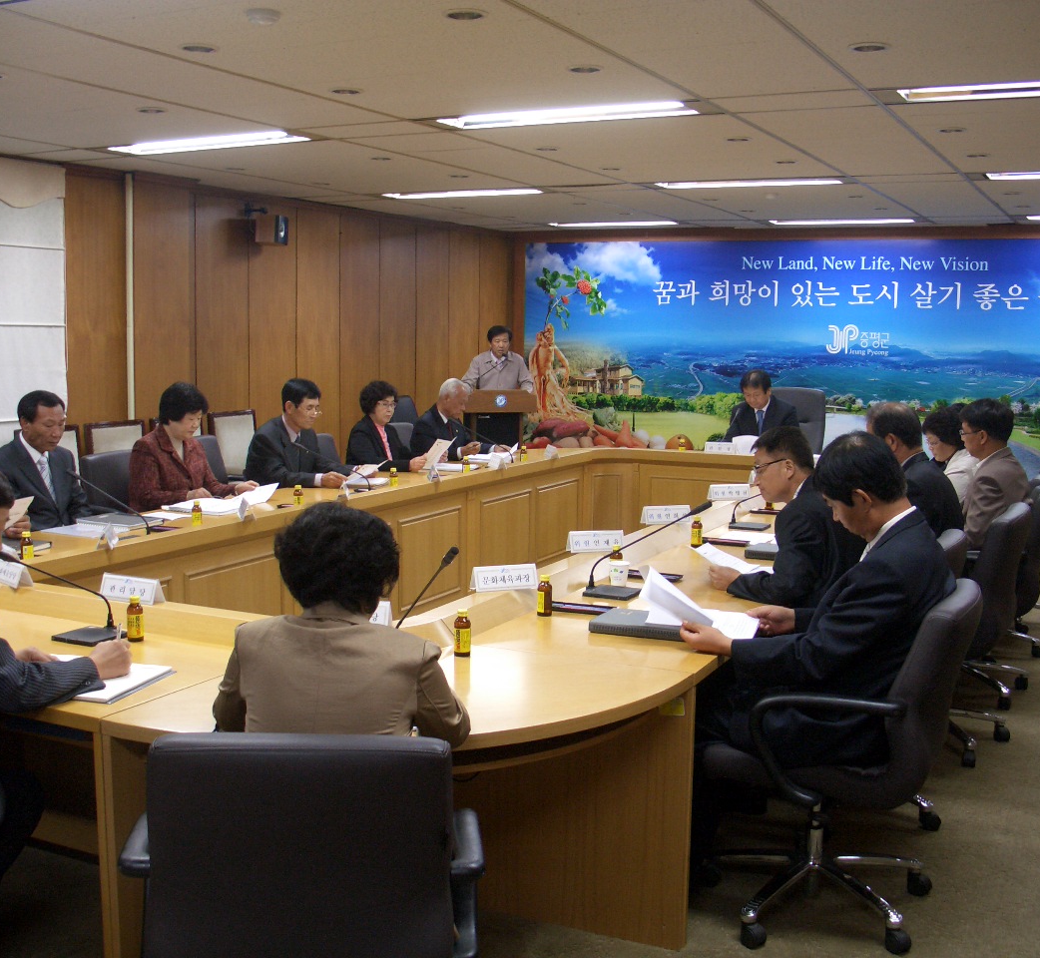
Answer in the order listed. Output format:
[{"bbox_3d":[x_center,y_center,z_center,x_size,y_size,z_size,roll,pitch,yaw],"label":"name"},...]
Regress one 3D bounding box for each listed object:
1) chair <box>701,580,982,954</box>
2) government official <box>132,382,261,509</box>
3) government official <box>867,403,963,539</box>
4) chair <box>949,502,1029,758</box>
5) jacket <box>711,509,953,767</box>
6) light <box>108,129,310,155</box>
[{"bbox_3d":[0.852,0.723,3.317,0.700,0.950,0.640,4,8,24],"label":"chair"},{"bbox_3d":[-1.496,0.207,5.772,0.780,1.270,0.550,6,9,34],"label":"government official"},{"bbox_3d":[1.433,0.356,4.853,0.780,1.330,0.550,5,9,30],"label":"government official"},{"bbox_3d":[1.598,0.548,4.767,0.680,0.980,0.620,6,9,33],"label":"chair"},{"bbox_3d":[0.883,0.400,3.319,0.600,0.700,0.540,6,9,30],"label":"jacket"},{"bbox_3d":[-1.690,-1.822,6.598,1.270,0.090,0.300,5,8,27],"label":"light"}]

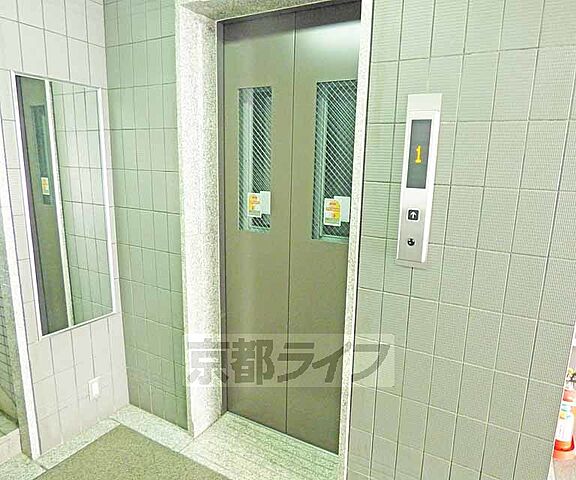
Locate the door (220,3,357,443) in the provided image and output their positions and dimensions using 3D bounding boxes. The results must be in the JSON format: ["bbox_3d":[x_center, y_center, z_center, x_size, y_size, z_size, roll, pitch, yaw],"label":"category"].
[{"bbox_3d":[0.016,0.023,1.733,0.775,2.100,0.050,6,11,27],"label":"door"}]

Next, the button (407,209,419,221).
[{"bbox_3d":[0.440,-0.089,1.220,0.040,0.042,0.010,7,12,27],"label":"button"}]

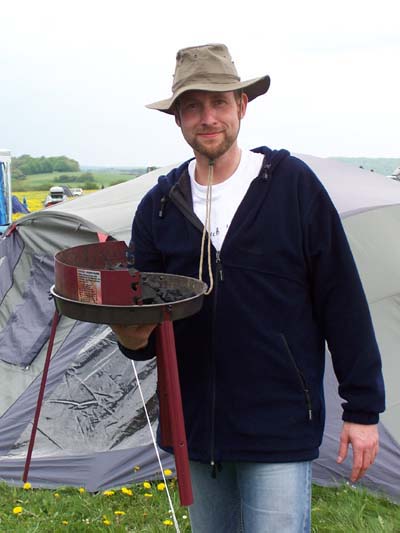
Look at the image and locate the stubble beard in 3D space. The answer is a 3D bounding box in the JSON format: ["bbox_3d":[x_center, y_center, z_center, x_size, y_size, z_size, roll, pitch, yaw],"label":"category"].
[{"bbox_3d":[0.033,-0.303,2.790,0.125,0.085,0.085,-8,4,5],"label":"stubble beard"}]

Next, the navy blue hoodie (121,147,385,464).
[{"bbox_3d":[0.112,0.095,2.820,0.620,0.770,0.420,2,5,20],"label":"navy blue hoodie"}]

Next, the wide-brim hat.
[{"bbox_3d":[0.014,-0.466,2.840,0.315,0.160,0.340,-9,3,6],"label":"wide-brim hat"}]

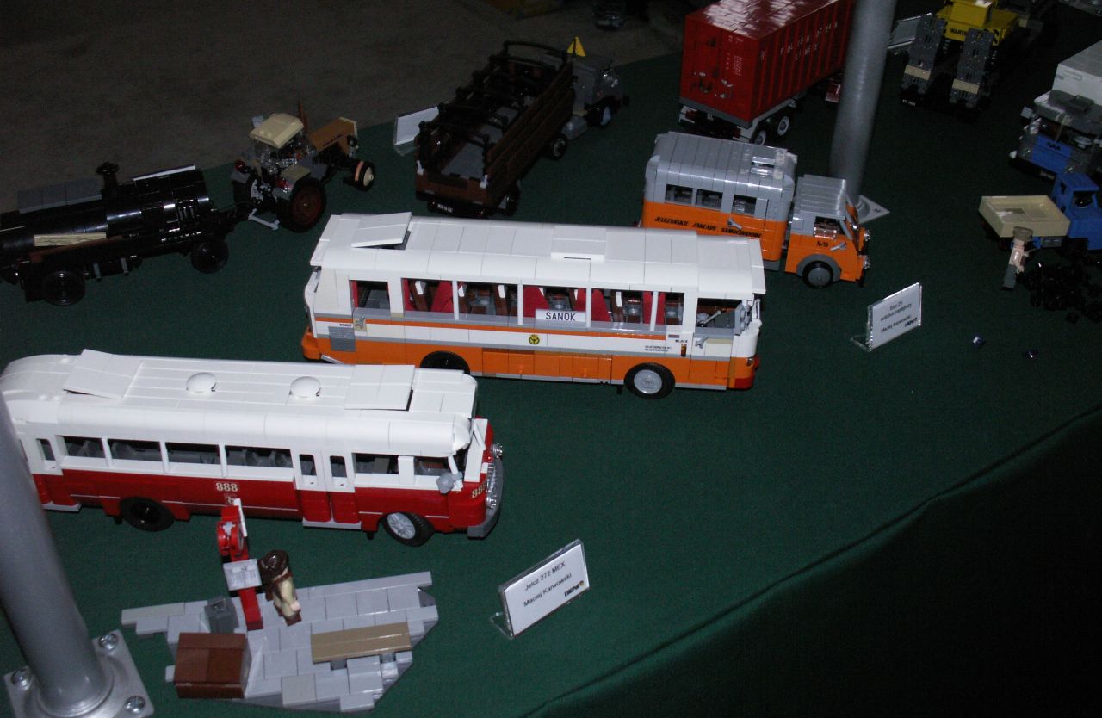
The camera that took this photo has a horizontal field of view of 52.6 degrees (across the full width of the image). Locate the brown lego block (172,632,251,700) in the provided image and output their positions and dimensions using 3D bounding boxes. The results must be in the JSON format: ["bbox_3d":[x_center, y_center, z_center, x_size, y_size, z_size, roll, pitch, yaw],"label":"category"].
[{"bbox_3d":[-0.159,0.143,0.522,0.032,0.020,0.024,0,37,-3],"label":"brown lego block"}]

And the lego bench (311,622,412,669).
[{"bbox_3d":[-0.092,0.138,0.541,0.048,0.009,0.016,-6,38,-11],"label":"lego bench"}]

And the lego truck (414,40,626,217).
[{"bbox_3d":[-0.020,-0.207,0.945,0.083,0.090,0.273,16,39,17],"label":"lego truck"}]

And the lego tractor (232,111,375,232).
[{"bbox_3d":[-0.198,-0.155,0.877,0.059,0.080,0.112,22,42,25],"label":"lego tractor"}]

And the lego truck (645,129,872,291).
[{"bbox_3d":[0.155,-0.112,0.824,0.170,0.083,0.074,10,38,10],"label":"lego truck"}]

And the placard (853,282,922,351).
[{"bbox_3d":[0.233,-0.031,0.762,0.056,0.033,0.015,-22,44,-28],"label":"placard"}]

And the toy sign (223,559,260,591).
[{"bbox_3d":[-0.144,0.100,0.522,0.016,0.016,0.004,-8,38,-13],"label":"toy sign"}]

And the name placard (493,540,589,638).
[{"bbox_3d":[-0.004,0.115,0.569,0.053,0.031,0.016,-26,46,-32],"label":"name placard"}]

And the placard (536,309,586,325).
[{"bbox_3d":[0.006,-0.026,0.690,0.032,0.009,0.004,3,37,1],"label":"placard"}]

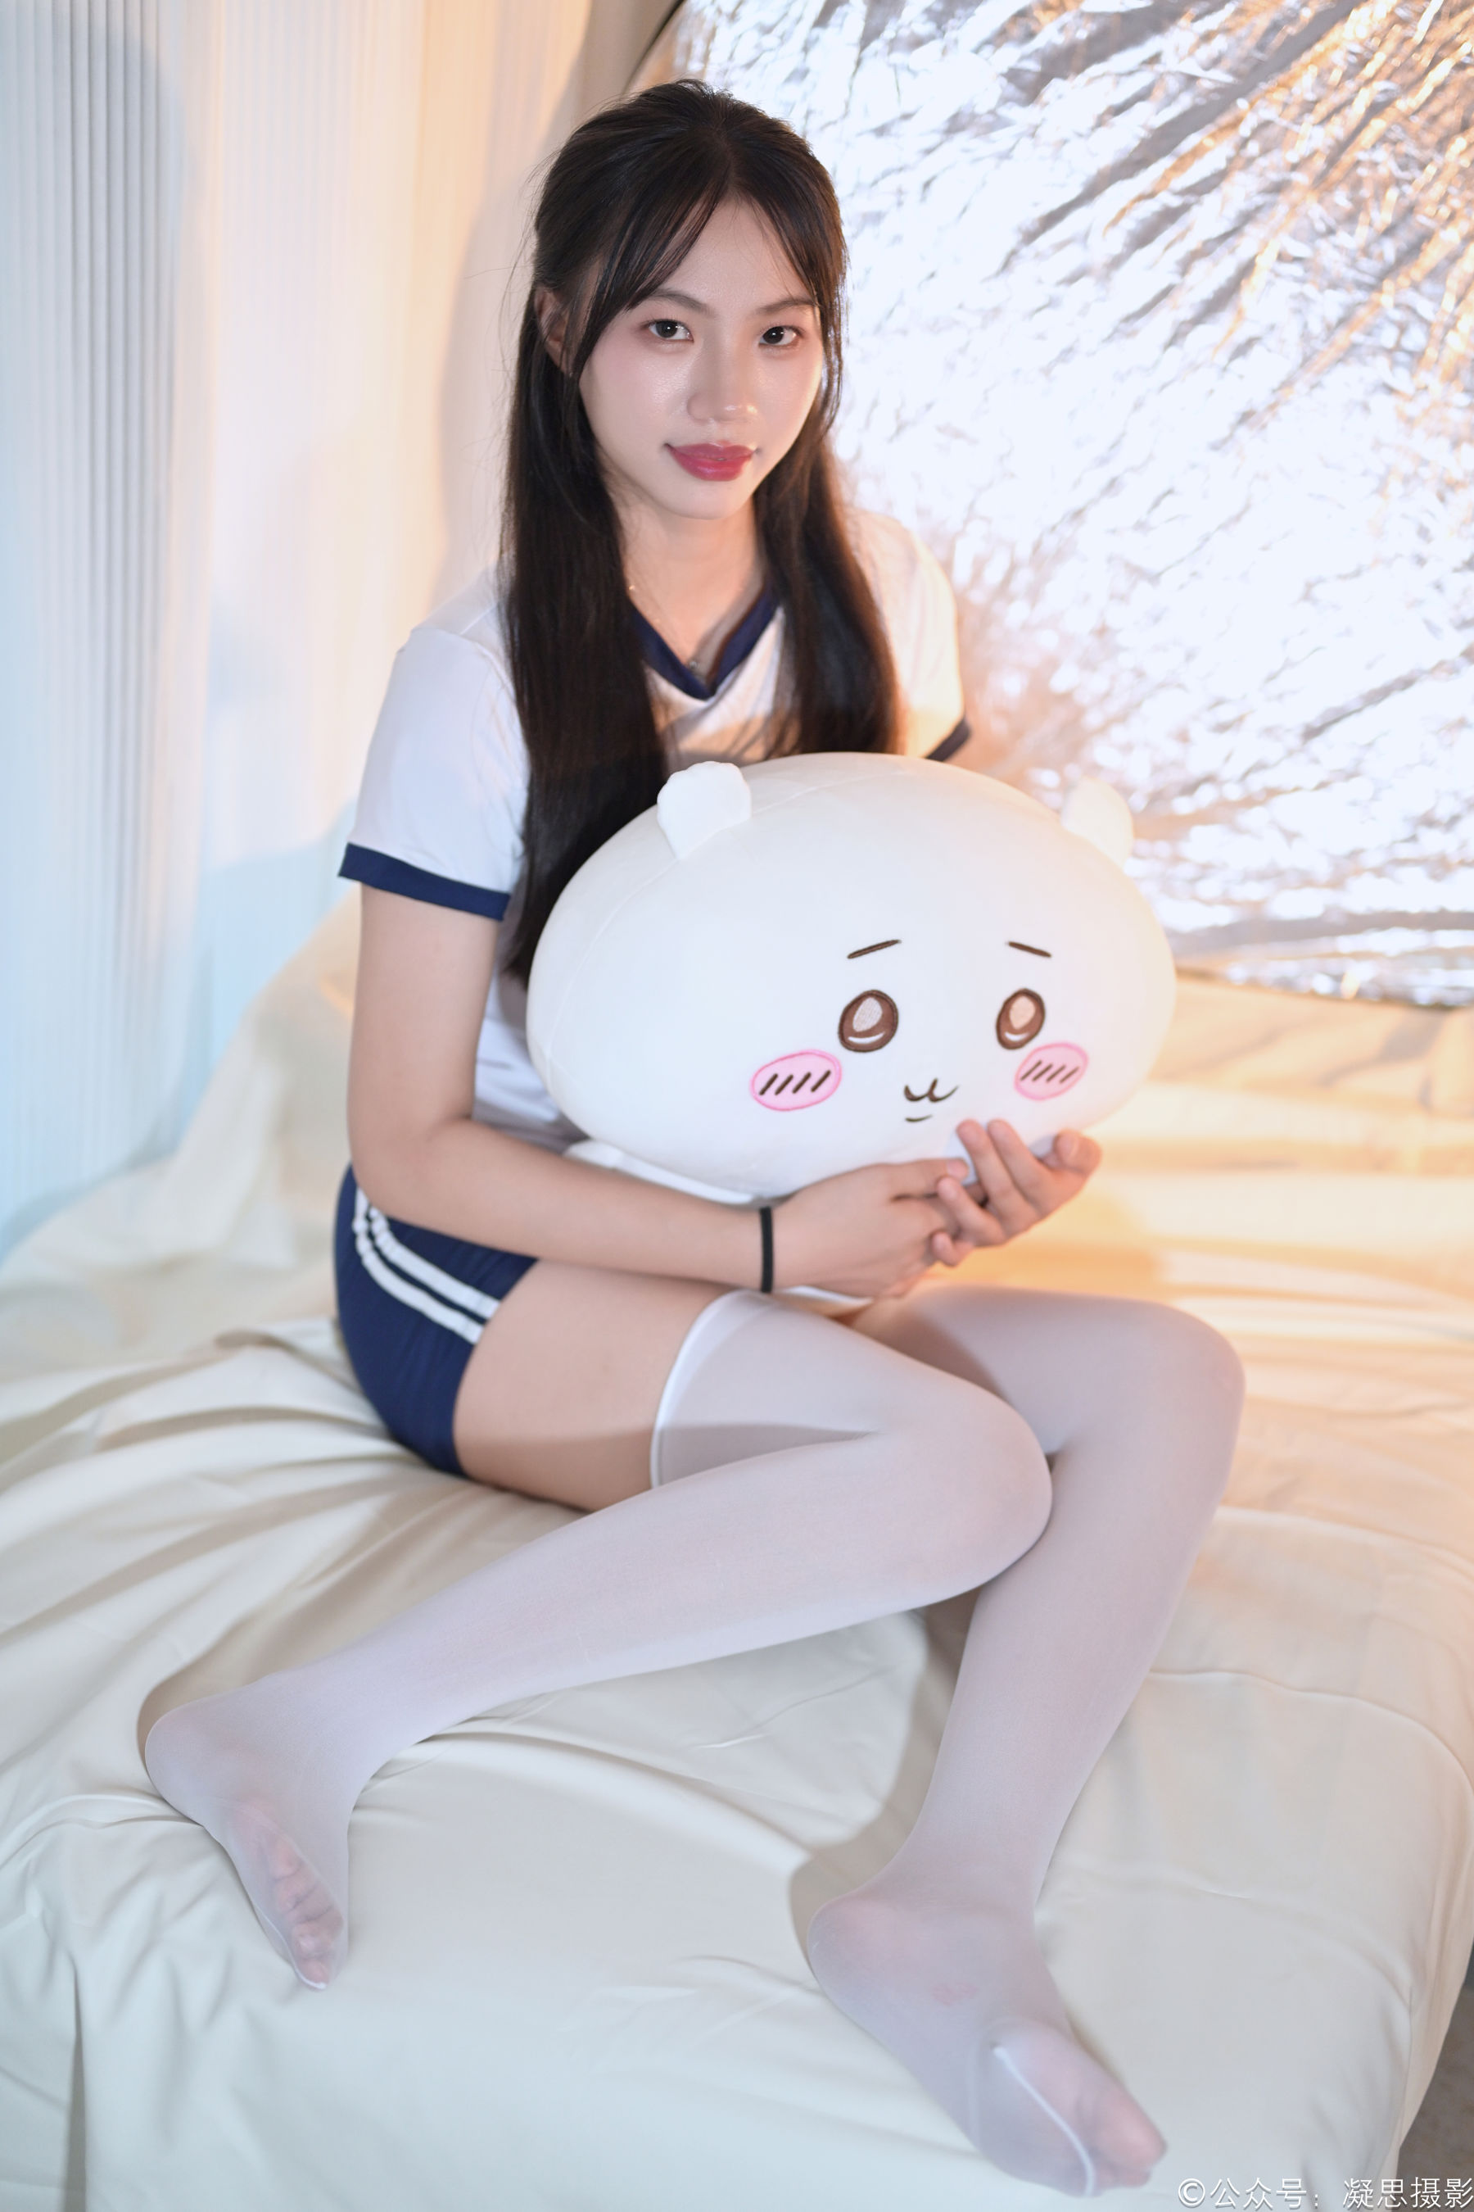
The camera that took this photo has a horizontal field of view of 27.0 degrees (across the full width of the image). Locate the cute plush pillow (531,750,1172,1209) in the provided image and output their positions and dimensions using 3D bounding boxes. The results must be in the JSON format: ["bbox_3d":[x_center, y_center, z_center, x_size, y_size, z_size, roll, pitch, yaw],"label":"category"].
[{"bbox_3d":[0.061,-0.062,1.640,0.360,0.260,0.250,-6,21,-24],"label":"cute plush pillow"}]

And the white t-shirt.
[{"bbox_3d":[-0.046,-0.153,1.800,0.400,0.440,0.250,-9,23,-32],"label":"white t-shirt"}]

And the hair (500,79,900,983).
[{"bbox_3d":[-0.022,-0.329,1.750,0.235,0.520,0.250,-4,20,-21],"label":"hair"}]

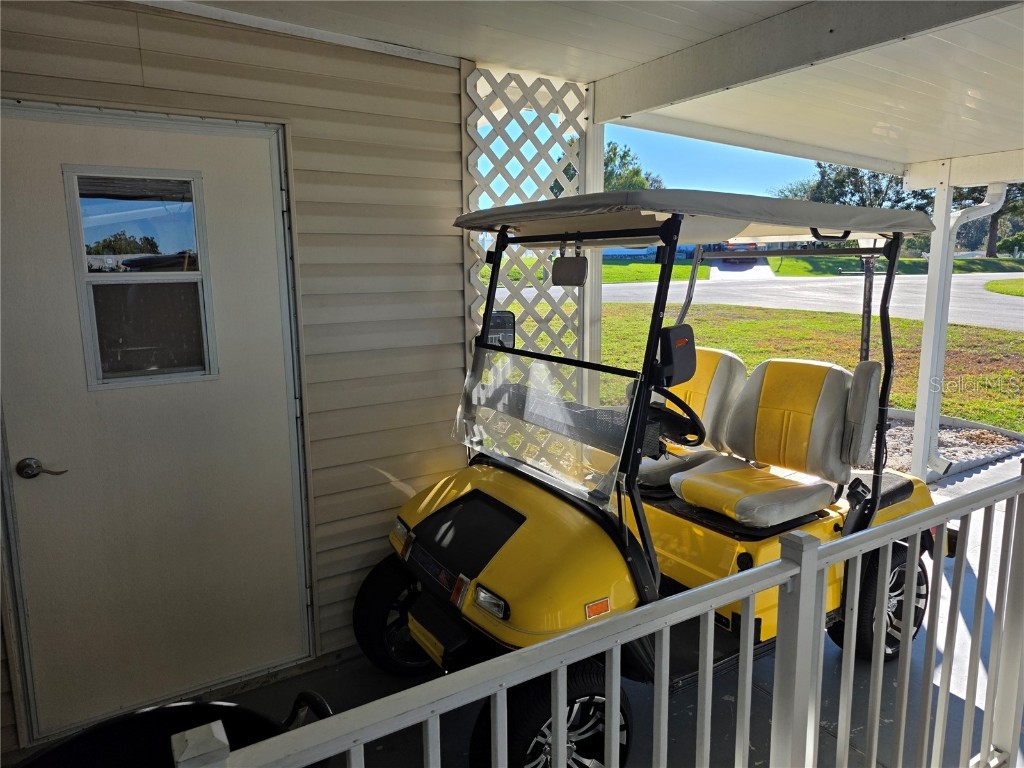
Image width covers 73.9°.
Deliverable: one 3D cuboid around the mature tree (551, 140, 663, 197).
[{"bbox_3d":[6.254,-12.609,46.000,7.200,8.000,7.000,-1,9,0],"label":"mature tree"}]

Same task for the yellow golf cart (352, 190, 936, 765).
[{"bbox_3d":[0.675,0.225,2.737,2.420,1.830,1.170,-6,10,-31],"label":"yellow golf cart"}]

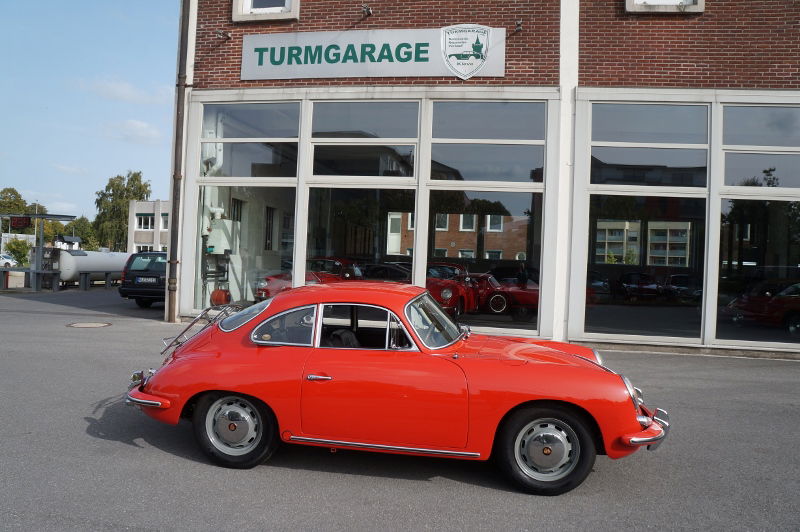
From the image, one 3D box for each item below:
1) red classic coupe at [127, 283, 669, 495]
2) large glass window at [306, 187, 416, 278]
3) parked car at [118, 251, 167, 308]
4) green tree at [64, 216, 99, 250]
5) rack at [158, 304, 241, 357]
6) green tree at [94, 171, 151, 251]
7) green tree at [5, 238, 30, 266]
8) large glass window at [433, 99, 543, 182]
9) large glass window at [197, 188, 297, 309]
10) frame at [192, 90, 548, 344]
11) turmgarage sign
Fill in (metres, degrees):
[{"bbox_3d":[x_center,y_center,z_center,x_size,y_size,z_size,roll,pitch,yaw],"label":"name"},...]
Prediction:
[{"bbox_3d":[-0.073,0.792,4.616,4.000,1.315,1.670,2,0,6],"label":"red classic coupe"},{"bbox_3d":[-0.784,-0.261,11.821,2.124,2.555,0.080,2,0,9],"label":"large glass window"},{"bbox_3d":[-6.311,0.437,17.838,1.780,1.460,4.700,2,0,6],"label":"parked car"},{"bbox_3d":[-74.612,-6.831,140.000,9.000,9.458,9.000,2,0,-28],"label":"green tree"},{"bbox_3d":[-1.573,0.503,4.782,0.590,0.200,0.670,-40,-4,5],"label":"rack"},{"bbox_3d":[-34.466,-6.130,75.000,7.200,11.635,7.200,2,0,-25],"label":"green tree"},{"bbox_3d":[-38.182,-1.301,60.000,3.000,3.103,3.000,2,0,-32],"label":"green tree"},{"bbox_3d":[1.679,-2.369,11.418,2.113,1.510,0.080,2,0,9],"label":"large glass window"},{"bbox_3d":[-3.163,-0.362,12.218,2.095,2.519,0.080,2,0,9],"label":"large glass window"},{"bbox_3d":[-0.758,-1.152,11.820,7.492,4.711,0.170,2,0,9],"label":"frame"},{"bbox_3d":[-0.602,-4.117,11.704,5.236,0.925,0.120,2,0,9],"label":"turmgarage sign"}]

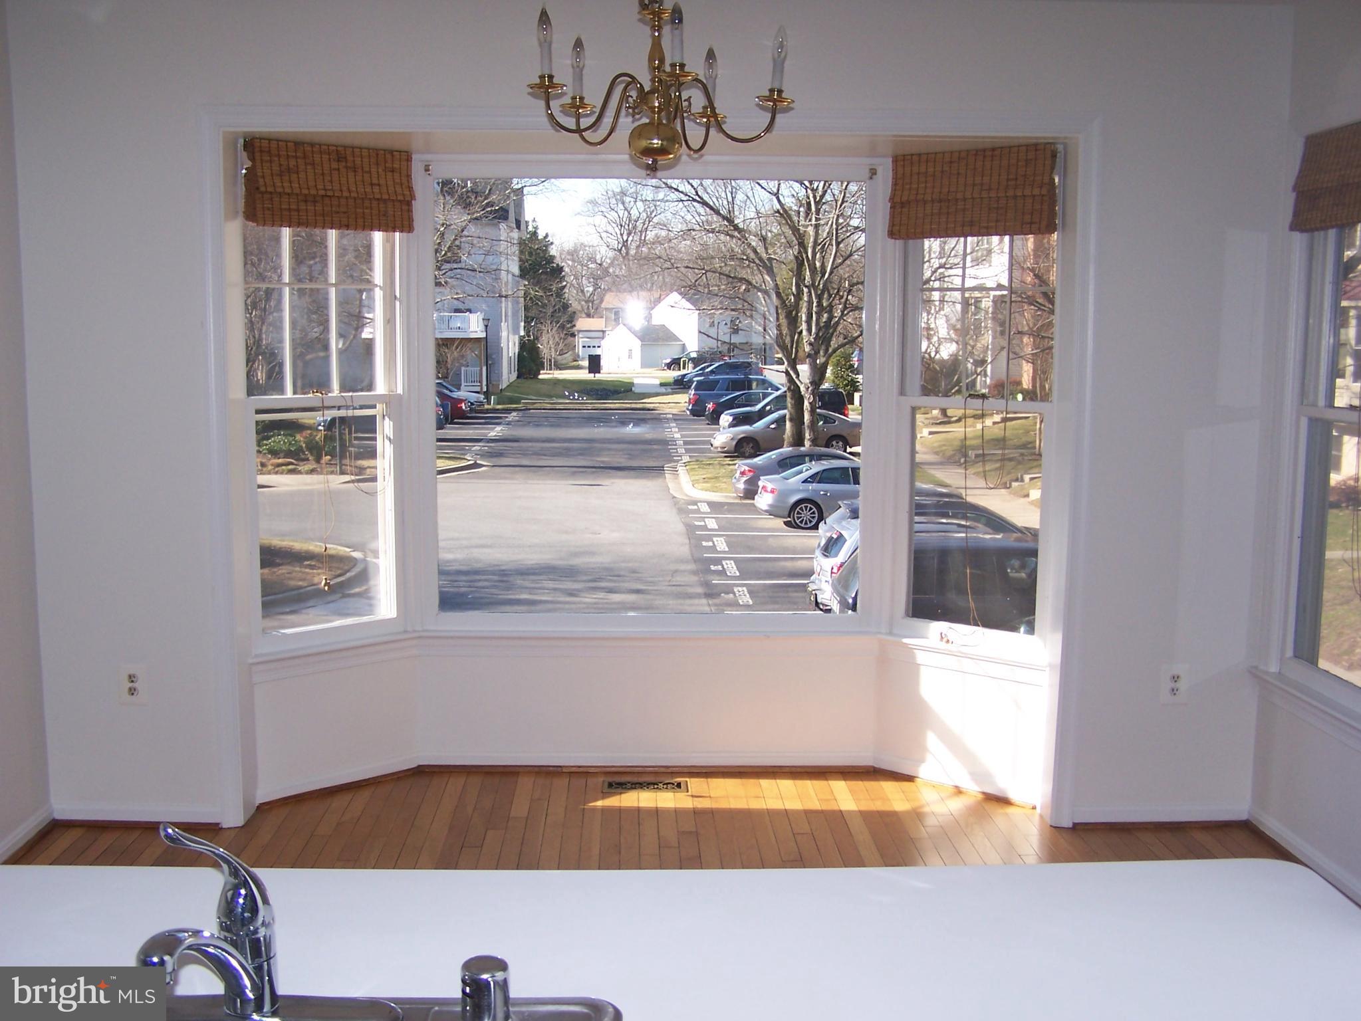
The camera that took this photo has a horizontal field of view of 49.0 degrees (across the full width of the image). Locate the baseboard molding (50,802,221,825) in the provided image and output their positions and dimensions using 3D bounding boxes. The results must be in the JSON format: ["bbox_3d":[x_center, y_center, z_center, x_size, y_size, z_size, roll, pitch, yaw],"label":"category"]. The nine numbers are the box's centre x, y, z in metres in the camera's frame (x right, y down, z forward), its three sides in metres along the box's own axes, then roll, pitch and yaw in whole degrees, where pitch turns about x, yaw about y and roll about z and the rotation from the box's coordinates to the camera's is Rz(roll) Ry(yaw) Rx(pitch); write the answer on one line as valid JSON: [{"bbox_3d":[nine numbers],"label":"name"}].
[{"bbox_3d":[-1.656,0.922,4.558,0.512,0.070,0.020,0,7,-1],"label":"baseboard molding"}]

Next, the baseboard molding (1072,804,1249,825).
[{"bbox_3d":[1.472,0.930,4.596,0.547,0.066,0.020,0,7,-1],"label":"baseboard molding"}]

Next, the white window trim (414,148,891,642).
[{"bbox_3d":[-0.095,-0.369,5.017,1.596,1.607,0.080,0,7,-1],"label":"white window trim"}]

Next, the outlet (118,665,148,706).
[{"bbox_3d":[-1.648,0.527,4.506,0.086,0.125,0.010,0,7,-1],"label":"outlet"}]

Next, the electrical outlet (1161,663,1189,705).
[{"bbox_3d":[1.502,0.529,4.544,0.086,0.127,0.010,0,7,-1],"label":"electrical outlet"}]

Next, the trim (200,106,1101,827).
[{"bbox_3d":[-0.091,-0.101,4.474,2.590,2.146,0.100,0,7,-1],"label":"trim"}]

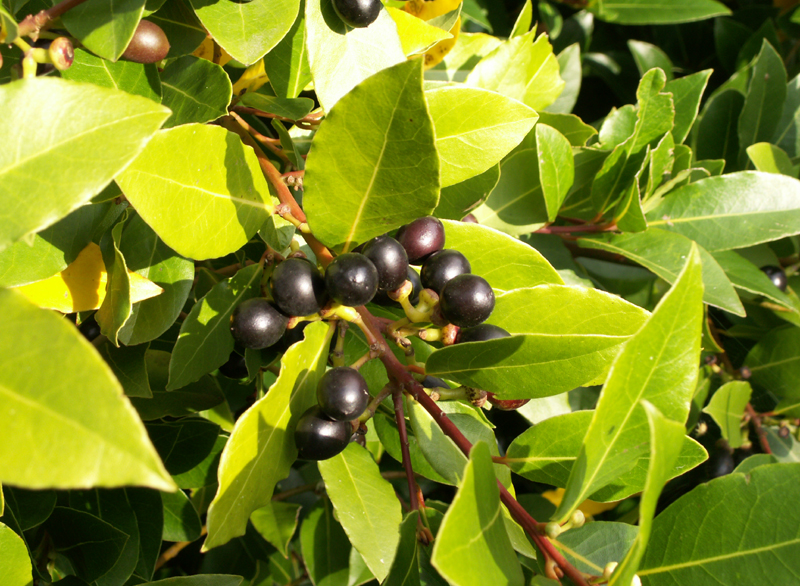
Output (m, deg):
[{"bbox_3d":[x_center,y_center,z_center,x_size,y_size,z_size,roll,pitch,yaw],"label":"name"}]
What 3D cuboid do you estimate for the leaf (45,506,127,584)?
[{"bbox_3d":[-0.089,0.072,0.410,0.036,0.025,0.008,-7,-26,38],"label":"leaf"}]

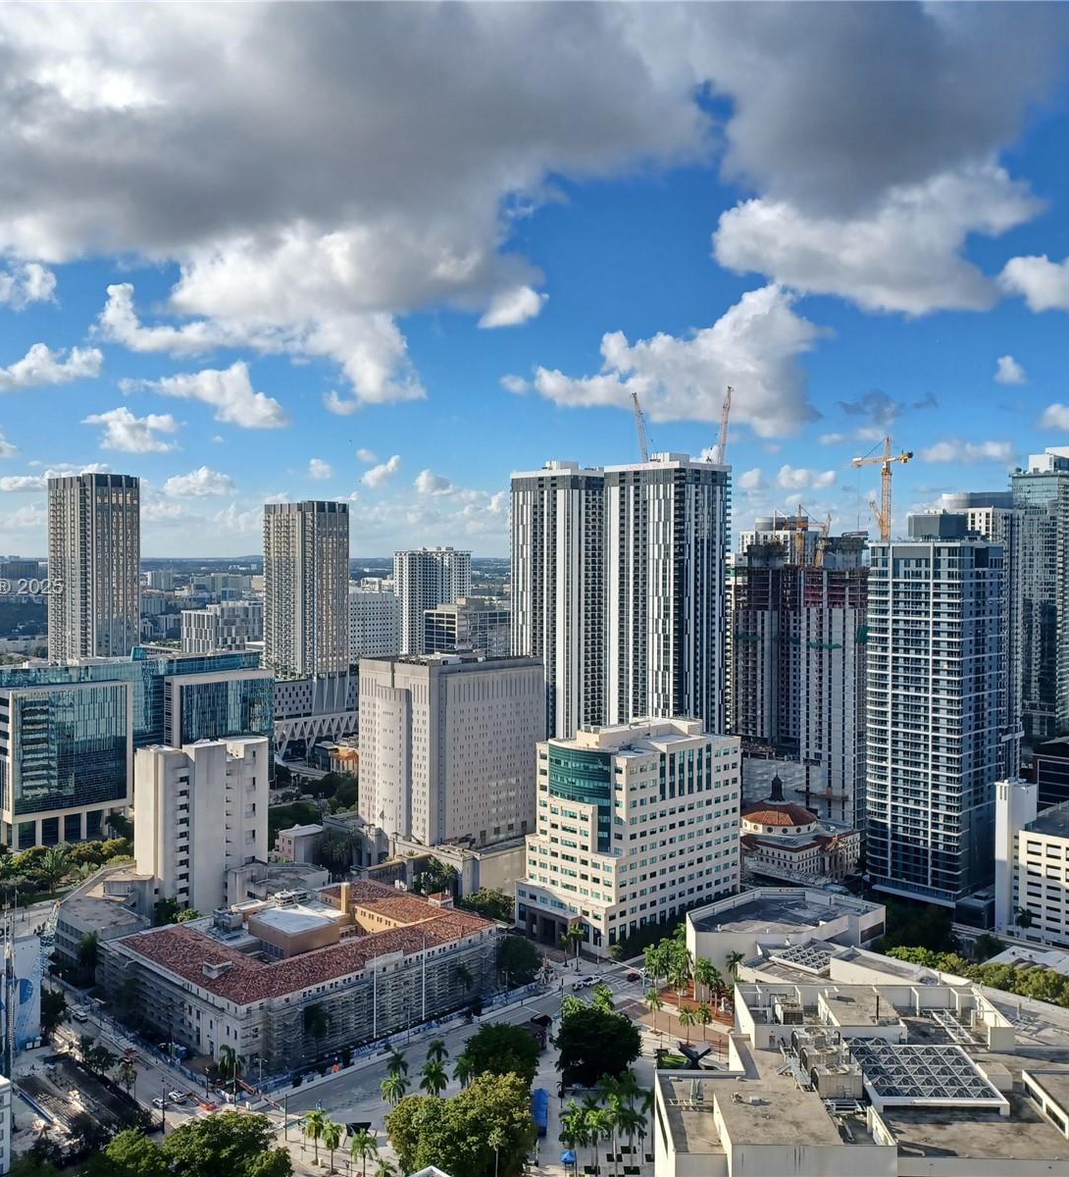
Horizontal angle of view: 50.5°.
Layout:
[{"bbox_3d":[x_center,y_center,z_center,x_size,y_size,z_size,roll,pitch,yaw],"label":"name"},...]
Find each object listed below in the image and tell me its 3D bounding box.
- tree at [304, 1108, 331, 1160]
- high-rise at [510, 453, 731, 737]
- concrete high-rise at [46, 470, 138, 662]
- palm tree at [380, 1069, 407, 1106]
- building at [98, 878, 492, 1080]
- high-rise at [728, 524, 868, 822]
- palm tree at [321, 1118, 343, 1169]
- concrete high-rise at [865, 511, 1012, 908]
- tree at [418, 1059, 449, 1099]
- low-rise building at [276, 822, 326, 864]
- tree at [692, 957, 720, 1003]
[{"bbox_3d":[-41.000,103.270,213.410,4.900,10.400,4.900,0,2,0],"label":"tree"},{"bbox_3d":[35.430,23.760,493.210,97.000,158.000,37.000,2,3,45],"label":"high-rise"},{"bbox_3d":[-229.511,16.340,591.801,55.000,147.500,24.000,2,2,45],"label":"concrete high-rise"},{"bbox_3d":[-28.740,104.990,232.050,5.600,11.600,5.600,0,2,0],"label":"palm tree"},{"bbox_3d":[-61.800,98.630,305.700,66.000,19.600,84.000,2,3,45],"label":"building"},{"bbox_3d":[116.370,39.519,478.909,61.000,124.000,36.000,2,2,45],"label":"high-rise"},{"bbox_3d":[-37.590,103.470,210.460,4.500,10.200,4.500,0,2,0],"label":"palm tree"},{"bbox_3d":[134.129,40.017,379.899,32.000,129.000,35.000,2,2,45],"label":"concrete high-rise"},{"bbox_3d":[-20.530,102.460,231.470,5.700,11.000,5.700,0,2,0],"label":"tree"},{"bbox_3d":[-92.220,98.770,443.930,12.500,10.600,16.000,2,3,45],"label":"low-rise building"},{"bbox_3d":[44.530,101.479,296.187,6.800,11.200,6.800,0,2,0],"label":"tree"}]

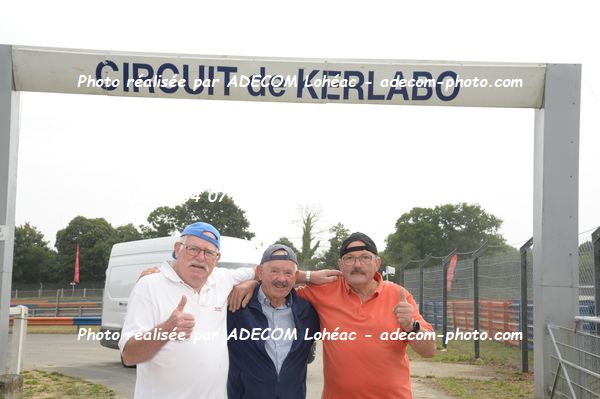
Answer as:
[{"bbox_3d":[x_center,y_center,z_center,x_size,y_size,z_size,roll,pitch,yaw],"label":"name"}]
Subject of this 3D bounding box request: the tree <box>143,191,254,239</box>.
[{"bbox_3d":[-10.753,4.654,98.000,11.984,11.235,11.025,0,-6,0],"label":"tree"}]

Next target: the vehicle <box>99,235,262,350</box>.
[{"bbox_3d":[-1.861,2.055,18.089,2.060,2.580,5.550,5,-8,-36],"label":"vehicle"}]

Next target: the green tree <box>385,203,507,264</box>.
[{"bbox_3d":[15.680,5.460,98.000,13.000,10.000,11.500,1,-5,0],"label":"green tree"}]

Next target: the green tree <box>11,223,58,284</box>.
[{"bbox_3d":[-26.290,5.900,90.000,5.400,7.400,5.400,1,-5,0],"label":"green tree"}]

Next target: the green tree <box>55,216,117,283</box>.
[{"bbox_3d":[-20.980,5.600,90.000,6.300,8.000,6.300,1,-5,0],"label":"green tree"}]

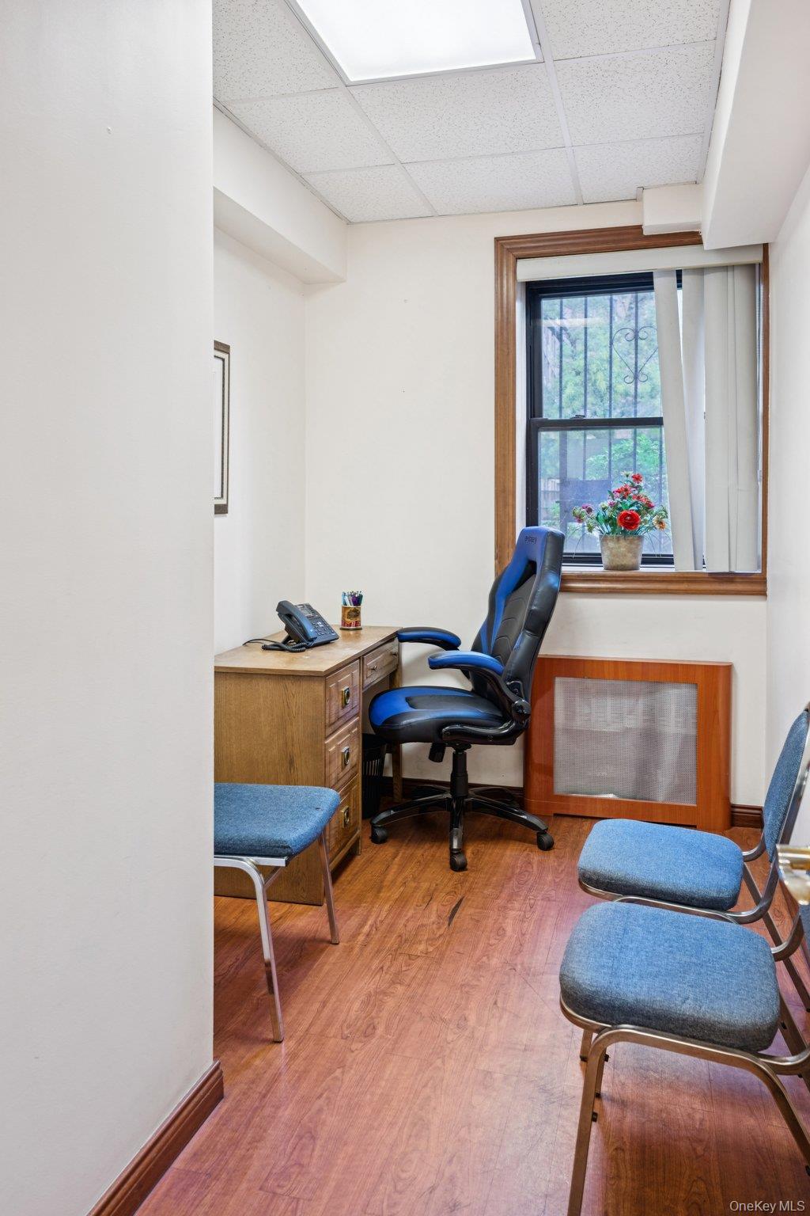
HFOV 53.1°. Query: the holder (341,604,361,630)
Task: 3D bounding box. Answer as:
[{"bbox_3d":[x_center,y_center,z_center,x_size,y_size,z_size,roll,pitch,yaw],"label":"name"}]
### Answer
[{"bbox_3d":[-0.235,0.041,3.538,0.085,0.100,0.085,0,6,0],"label":"holder"}]

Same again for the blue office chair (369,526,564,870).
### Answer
[{"bbox_3d":[0.217,0.293,3.123,0.730,1.200,0.660,-1,6,-10],"label":"blue office chair"}]

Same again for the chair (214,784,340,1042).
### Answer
[{"bbox_3d":[-0.501,0.558,2.138,0.580,0.870,0.470,1,6,11],"label":"chair"}]

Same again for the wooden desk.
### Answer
[{"bbox_3d":[-0.354,0.515,3.118,0.450,0.760,1.070,1,6,13],"label":"wooden desk"}]

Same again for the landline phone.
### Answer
[{"bbox_3d":[-0.388,0.061,3.084,0.175,0.150,0.230,2,6,23],"label":"landline phone"}]

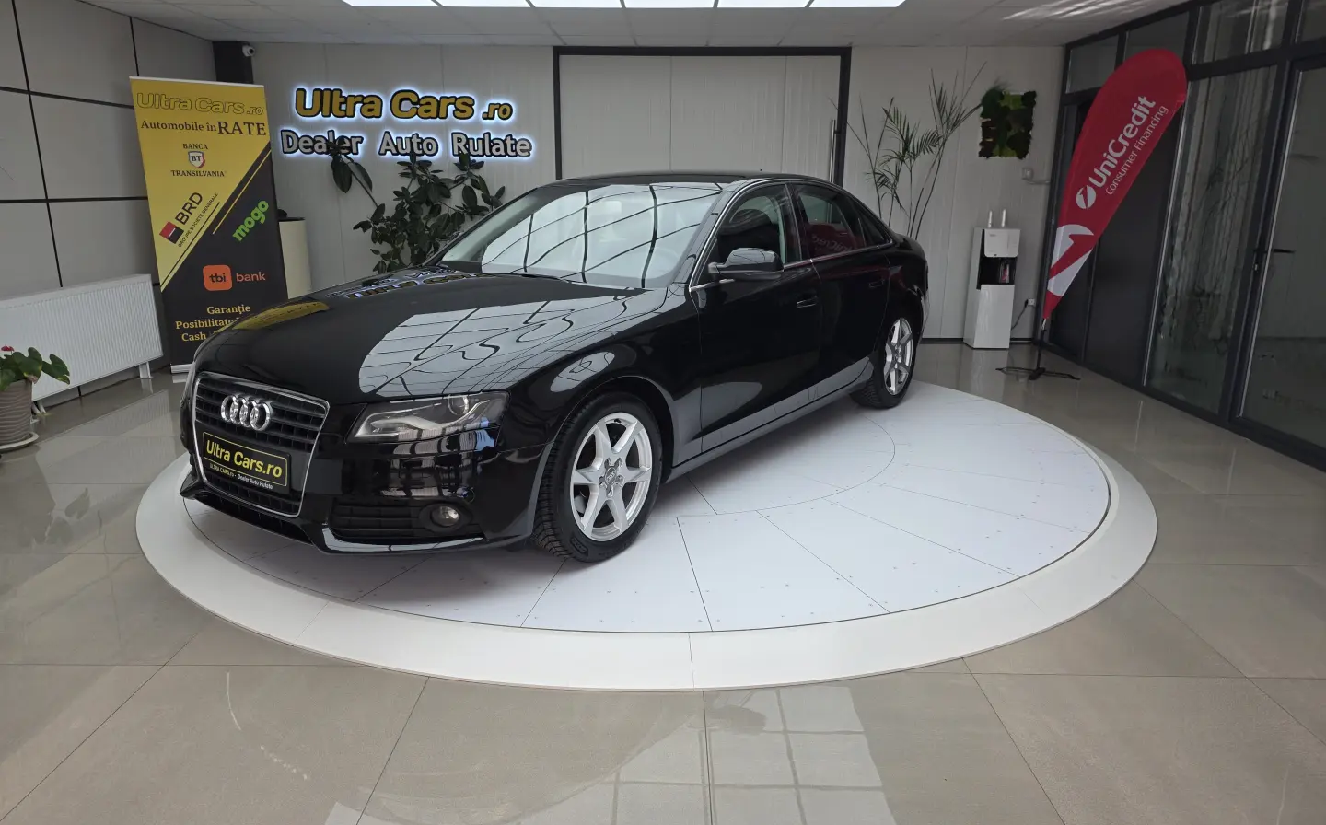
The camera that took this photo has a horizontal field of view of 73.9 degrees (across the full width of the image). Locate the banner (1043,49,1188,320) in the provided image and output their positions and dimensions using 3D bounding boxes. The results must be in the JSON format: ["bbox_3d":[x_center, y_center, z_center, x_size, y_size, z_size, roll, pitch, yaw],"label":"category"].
[{"bbox_3d":[3.023,-1.461,5.937,0.080,1.800,0.850,-7,17,-27],"label":"banner"}]

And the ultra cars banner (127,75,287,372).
[{"bbox_3d":[-3.297,-1.352,6.521,0.870,2.060,0.120,-11,19,-37],"label":"ultra cars banner"}]

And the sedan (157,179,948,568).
[{"bbox_3d":[-0.035,-0.583,4.732,1.840,1.425,4.700,11,18,34],"label":"sedan"}]

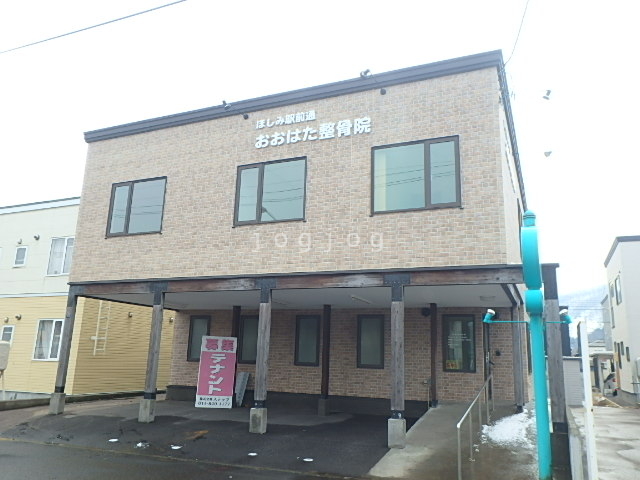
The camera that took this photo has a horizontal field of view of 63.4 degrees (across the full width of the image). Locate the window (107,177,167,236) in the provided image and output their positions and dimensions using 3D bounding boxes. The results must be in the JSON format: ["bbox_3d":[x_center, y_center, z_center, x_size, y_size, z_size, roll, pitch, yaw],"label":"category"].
[{"bbox_3d":[-4.401,-0.774,12.471,1.696,1.401,0.120,-4,-14,23],"label":"window"}]

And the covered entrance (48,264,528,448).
[{"bbox_3d":[-0.553,2.691,12.196,10.862,3.092,4.080,-4,-14,23],"label":"covered entrance"}]

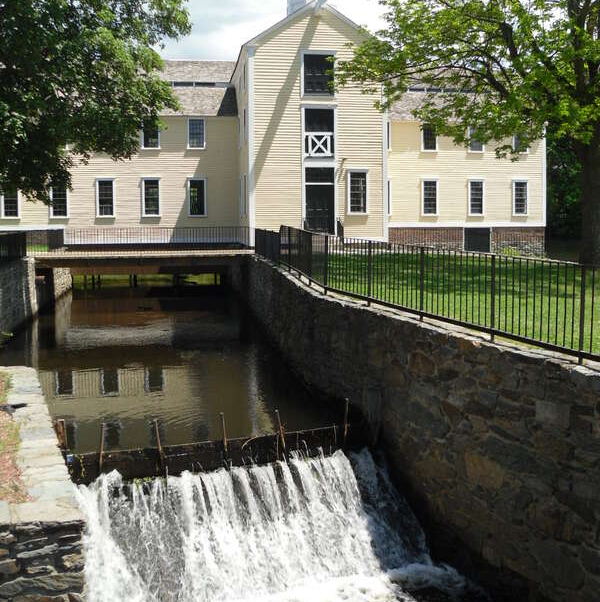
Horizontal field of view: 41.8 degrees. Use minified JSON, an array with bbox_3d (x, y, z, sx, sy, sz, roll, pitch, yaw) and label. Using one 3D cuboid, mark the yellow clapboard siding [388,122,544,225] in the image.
[{"bbox_3d":[9.439,-7.179,44.415,9.340,5.790,0.250,-1,6,-9],"label":"yellow clapboard siding"}]

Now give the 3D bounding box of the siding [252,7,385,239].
[{"bbox_3d":[0.877,-8.083,36.414,6.290,10.620,0.250,-1,6,-9],"label":"siding"}]

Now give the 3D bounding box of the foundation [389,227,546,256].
[{"bbox_3d":[9.547,-3.401,44.865,9.490,1.590,0.350,-1,6,-9],"label":"foundation"}]

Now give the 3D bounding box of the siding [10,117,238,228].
[{"bbox_3d":[-9.234,-6.640,41.430,12.080,6.030,0.250,-1,6,-9],"label":"siding"}]

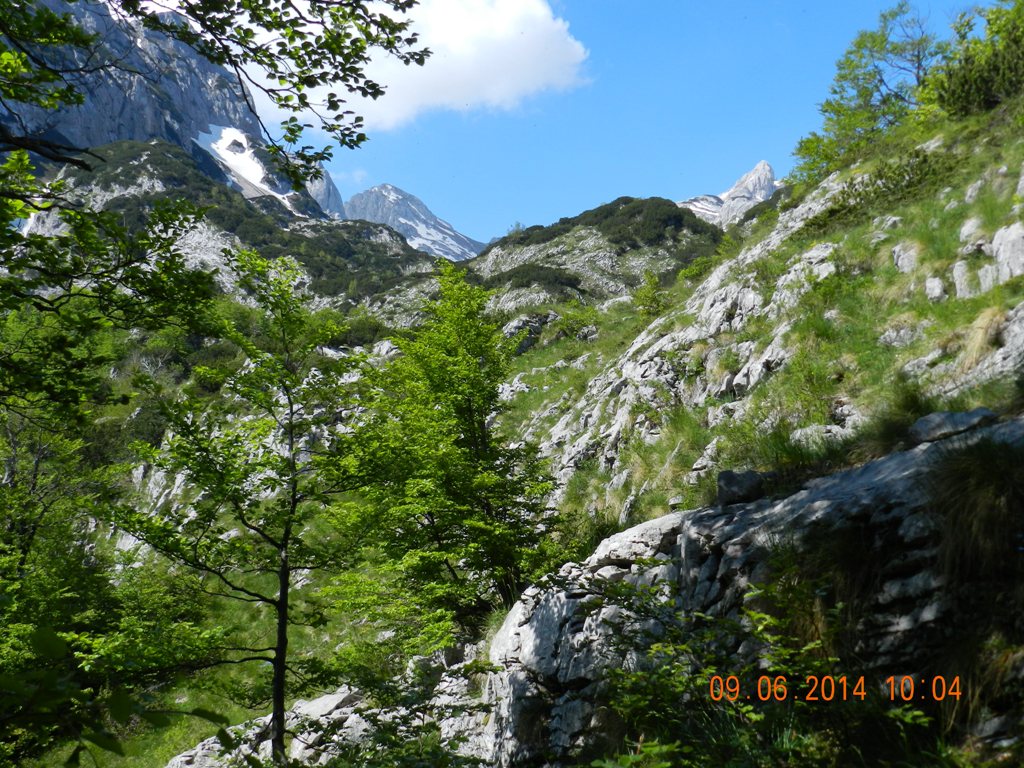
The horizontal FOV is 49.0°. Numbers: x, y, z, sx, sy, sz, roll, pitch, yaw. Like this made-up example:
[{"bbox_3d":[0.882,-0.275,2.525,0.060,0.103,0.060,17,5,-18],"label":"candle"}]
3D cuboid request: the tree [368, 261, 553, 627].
[{"bbox_3d":[-0.654,0.741,14.000,2.300,4.600,2.300,0,-8,0],"label":"tree"}]

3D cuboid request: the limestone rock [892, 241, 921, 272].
[{"bbox_3d":[6.001,-1.940,17.100,0.420,0.480,0.380,-3,-8,19],"label":"limestone rock"}]

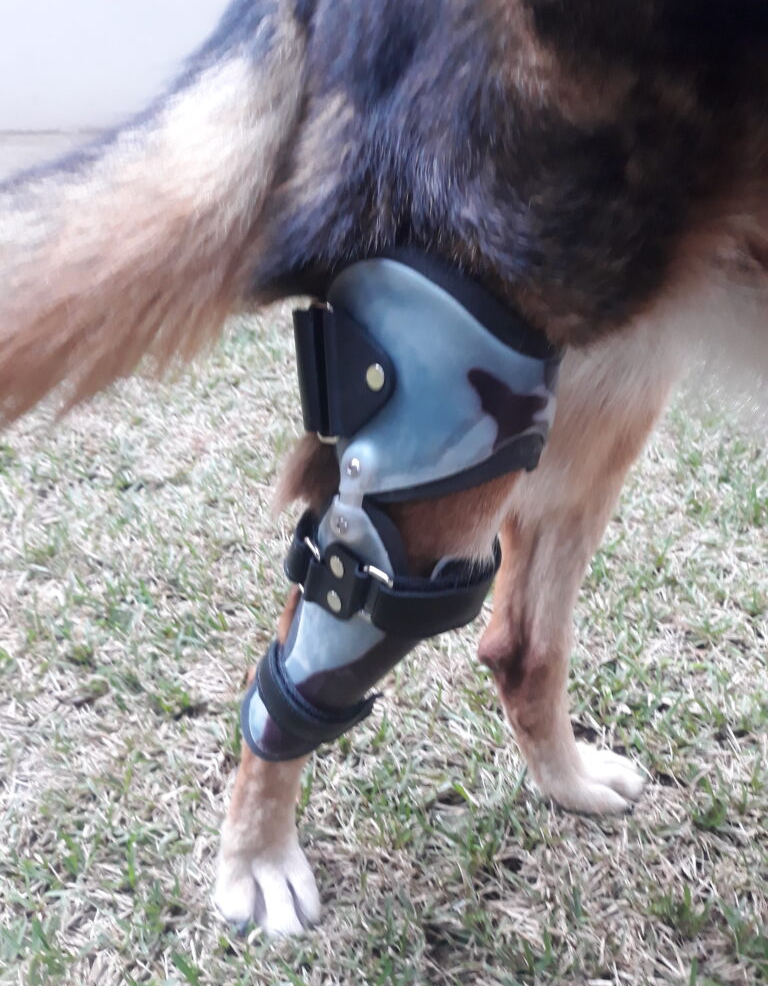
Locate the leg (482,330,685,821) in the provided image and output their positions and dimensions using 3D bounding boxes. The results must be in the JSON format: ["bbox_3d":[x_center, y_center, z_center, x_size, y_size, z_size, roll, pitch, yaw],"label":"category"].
[{"bbox_3d":[0.122,0.053,0.549,0.145,0.360,0.100,4,28,7],"label":"leg"}]

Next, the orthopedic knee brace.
[{"bbox_3d":[0.012,0.003,0.506,0.170,0.310,0.125,18,29,16],"label":"orthopedic knee brace"}]

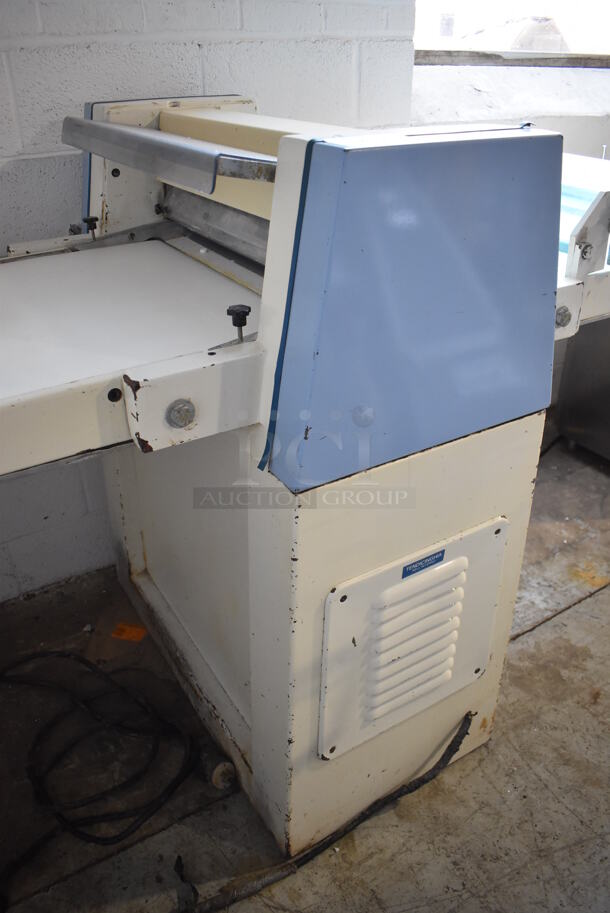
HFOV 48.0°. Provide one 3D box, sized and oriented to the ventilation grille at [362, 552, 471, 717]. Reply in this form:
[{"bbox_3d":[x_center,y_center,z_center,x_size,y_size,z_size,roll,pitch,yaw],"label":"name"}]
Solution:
[{"bbox_3d":[0.183,0.296,1.095,0.179,0.264,0.016,-17,33,-28],"label":"ventilation grille"}]

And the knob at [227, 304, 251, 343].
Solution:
[{"bbox_3d":[-0.073,-0.148,0.776,0.028,0.039,0.028,0,29,0],"label":"knob"}]

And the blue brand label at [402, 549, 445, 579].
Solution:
[{"bbox_3d":[0.178,0.160,1.021,0.082,0.021,0.002,-17,33,-28],"label":"blue brand label"}]

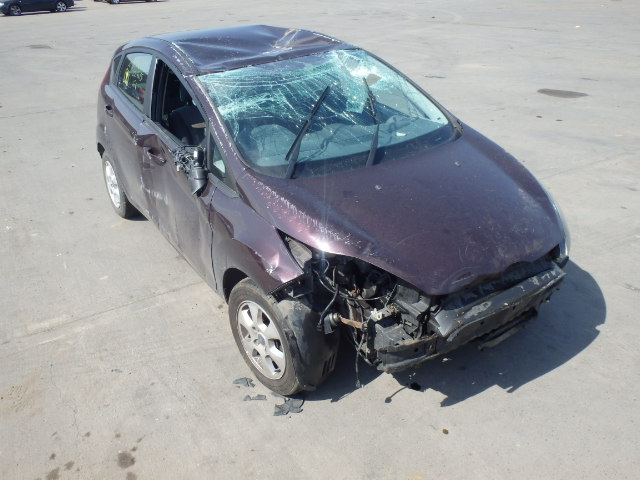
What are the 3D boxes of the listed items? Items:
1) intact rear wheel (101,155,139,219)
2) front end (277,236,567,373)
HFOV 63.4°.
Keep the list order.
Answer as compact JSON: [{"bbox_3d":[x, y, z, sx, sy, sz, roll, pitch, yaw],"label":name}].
[{"bbox_3d":[-1.634,-0.476,4.304,0.190,0.585,0.585,-18,32,-31],"label":"intact rear wheel"},{"bbox_3d":[0.591,0.173,2.500,1.440,0.550,0.620,-18,32,-31],"label":"front end"}]

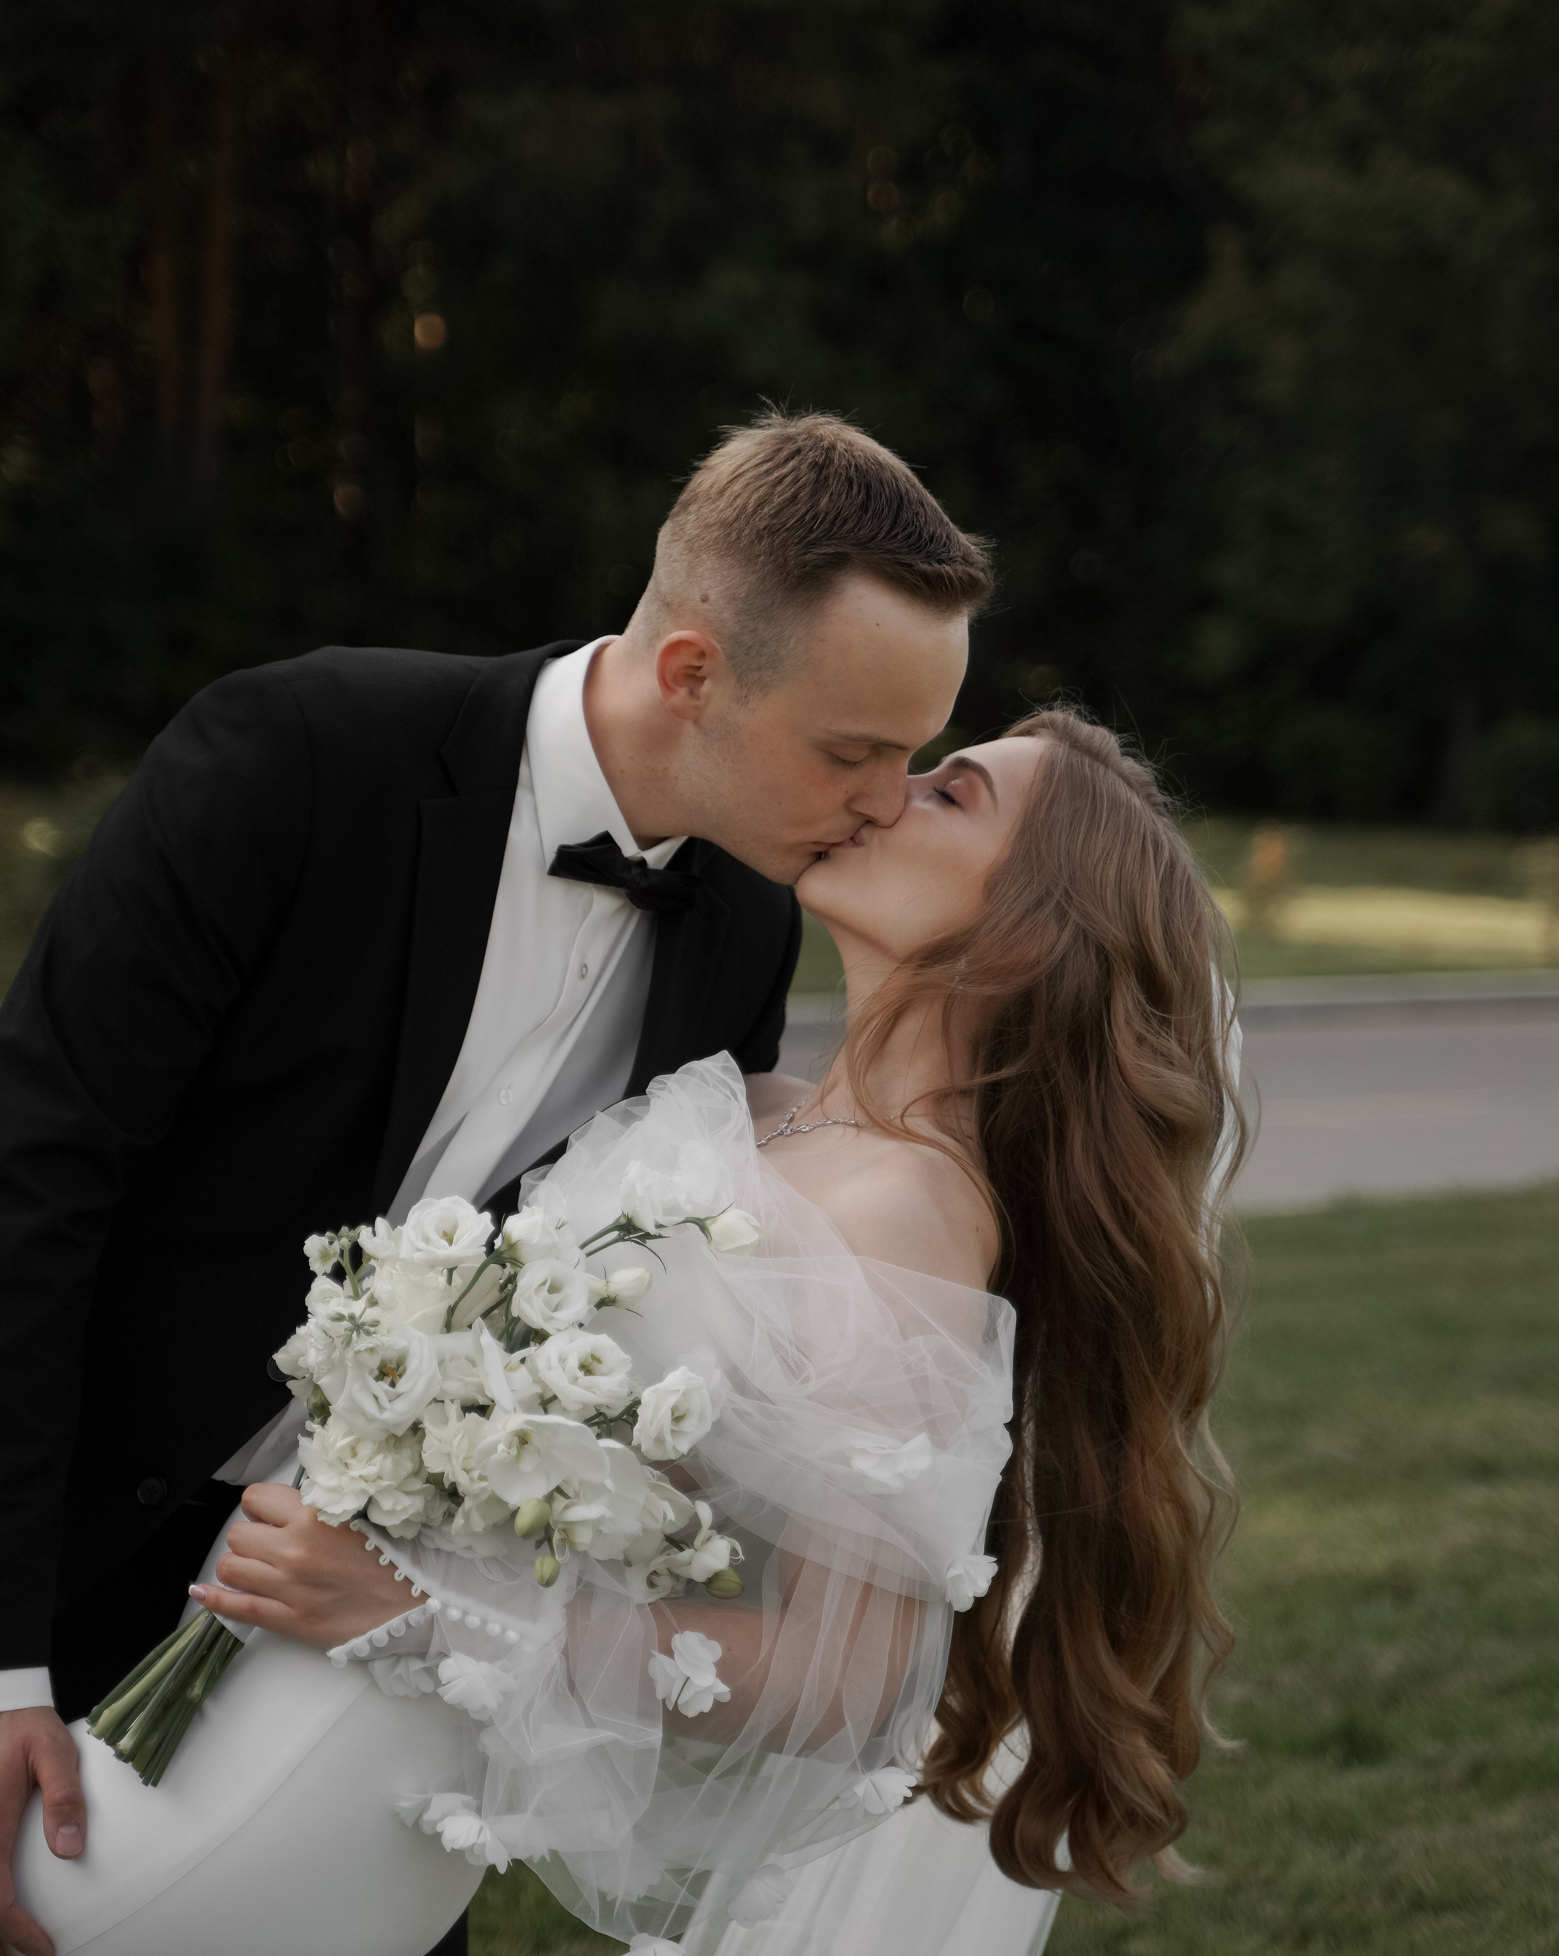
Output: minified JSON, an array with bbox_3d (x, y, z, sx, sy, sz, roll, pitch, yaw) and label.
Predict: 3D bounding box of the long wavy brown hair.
[{"bbox_3d":[0.169,0.207,2.830,0.240,0.750,0.250,-1,4,-9],"label":"long wavy brown hair"}]

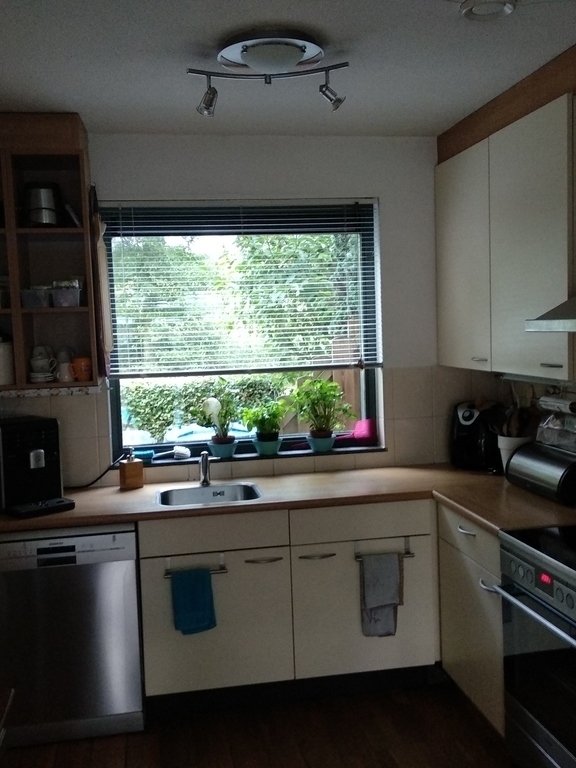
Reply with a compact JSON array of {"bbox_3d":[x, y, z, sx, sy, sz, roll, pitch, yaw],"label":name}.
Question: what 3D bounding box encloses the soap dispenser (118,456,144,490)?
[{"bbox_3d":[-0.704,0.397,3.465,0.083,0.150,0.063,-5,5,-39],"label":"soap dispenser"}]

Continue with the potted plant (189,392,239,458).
[{"bbox_3d":[-0.348,0.194,3.589,0.220,0.290,0.190,-3,4,-9],"label":"potted plant"}]

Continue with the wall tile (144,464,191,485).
[{"bbox_3d":[-0.551,0.410,3.527,0.199,0.084,0.011,-3,5,-10],"label":"wall tile"}]

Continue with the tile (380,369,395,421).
[{"bbox_3d":[0.487,0.052,3.787,0.065,0.254,0.012,-2,4,-10],"label":"tile"}]

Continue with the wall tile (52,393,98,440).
[{"bbox_3d":[-0.978,0.116,3.522,0.200,0.254,0.012,-2,4,-10],"label":"wall tile"}]

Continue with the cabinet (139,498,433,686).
[{"bbox_3d":[-0.024,0.842,3.398,1.216,0.714,0.547,-3,5,-10],"label":"cabinet"}]

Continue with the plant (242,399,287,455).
[{"bbox_3d":[-0.107,0.203,3.650,0.198,0.265,0.187,-3,5,-10],"label":"plant"}]

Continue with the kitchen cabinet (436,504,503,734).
[{"bbox_3d":[0.967,0.845,2.988,0.567,0.714,0.592,-3,5,-10],"label":"kitchen cabinet"}]

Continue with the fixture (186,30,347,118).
[{"bbox_3d":[-0.066,-0.942,2.394,0.500,0.213,0.330,-2,4,3],"label":"fixture"}]

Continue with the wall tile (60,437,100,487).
[{"bbox_3d":[-0.970,0.361,3.540,0.200,0.232,0.012,-2,4,-10],"label":"wall tile"}]

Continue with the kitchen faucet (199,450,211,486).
[{"bbox_3d":[-0.372,0.388,3.459,0.056,0.152,0.169,-2,4,-10],"label":"kitchen faucet"}]

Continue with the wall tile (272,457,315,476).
[{"bbox_3d":[0.031,0.395,3.727,0.200,0.075,0.012,-2,4,-10],"label":"wall tile"}]

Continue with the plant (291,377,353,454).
[{"bbox_3d":[0.176,0.157,3.792,0.312,0.355,0.260,-2,4,-10],"label":"plant"}]

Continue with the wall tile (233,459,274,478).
[{"bbox_3d":[-0.161,0.393,3.596,0.199,0.084,0.011,-3,5,-10],"label":"wall tile"}]

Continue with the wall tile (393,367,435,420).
[{"bbox_3d":[0.604,0.040,3.722,0.199,0.247,0.010,-3,4,-9],"label":"wall tile"}]

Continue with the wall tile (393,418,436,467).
[{"bbox_3d":[0.628,0.291,3.830,0.200,0.232,0.012,-2,4,-10],"label":"wall tile"}]

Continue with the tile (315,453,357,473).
[{"bbox_3d":[0.231,0.387,3.763,0.200,0.075,0.012,-2,4,-10],"label":"tile"}]

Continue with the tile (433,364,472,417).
[{"bbox_3d":[0.800,0.031,3.754,0.199,0.247,0.010,-3,4,-9],"label":"tile"}]

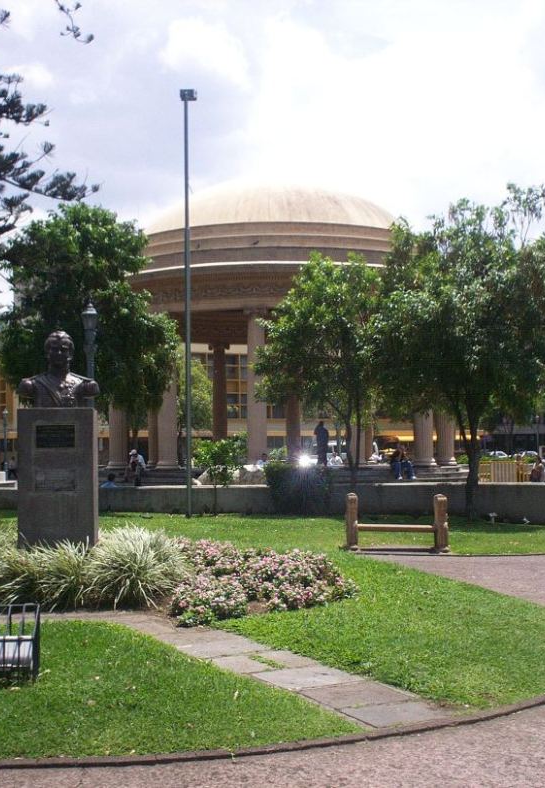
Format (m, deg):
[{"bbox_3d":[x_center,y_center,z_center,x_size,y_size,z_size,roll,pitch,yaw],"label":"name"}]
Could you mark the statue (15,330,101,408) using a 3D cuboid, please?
[{"bbox_3d":[-2.252,-0.263,11.500,0.831,0.779,0.460,0,-3,-7],"label":"statue"}]

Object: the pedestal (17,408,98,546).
[{"bbox_3d":[-2.293,1.128,11.652,0.790,1.940,0.650,0,-3,-4],"label":"pedestal"}]

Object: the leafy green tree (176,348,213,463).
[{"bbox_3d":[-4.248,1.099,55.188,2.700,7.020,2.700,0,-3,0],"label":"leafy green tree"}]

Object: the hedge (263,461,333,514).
[{"bbox_3d":[0.553,2.014,23.431,1.500,1.180,1.050,0,-3,0],"label":"hedge"}]

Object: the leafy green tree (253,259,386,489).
[{"bbox_3d":[1.067,-0.191,22.000,2.778,5.314,2.800,-1,-3,0],"label":"leafy green tree"}]

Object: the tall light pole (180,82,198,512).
[{"bbox_3d":[-1.752,-1.888,22.800,0.340,8.929,0.320,-1,-3,0],"label":"tall light pole"}]

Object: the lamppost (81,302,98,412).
[{"bbox_3d":[-2.995,0.425,17.895,0.280,3.870,0.280,-1,-3,0],"label":"lamppost"}]

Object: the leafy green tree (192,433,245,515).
[{"bbox_3d":[-1.145,1.754,23.546,1.150,1.720,1.100,0,-3,0],"label":"leafy green tree"}]

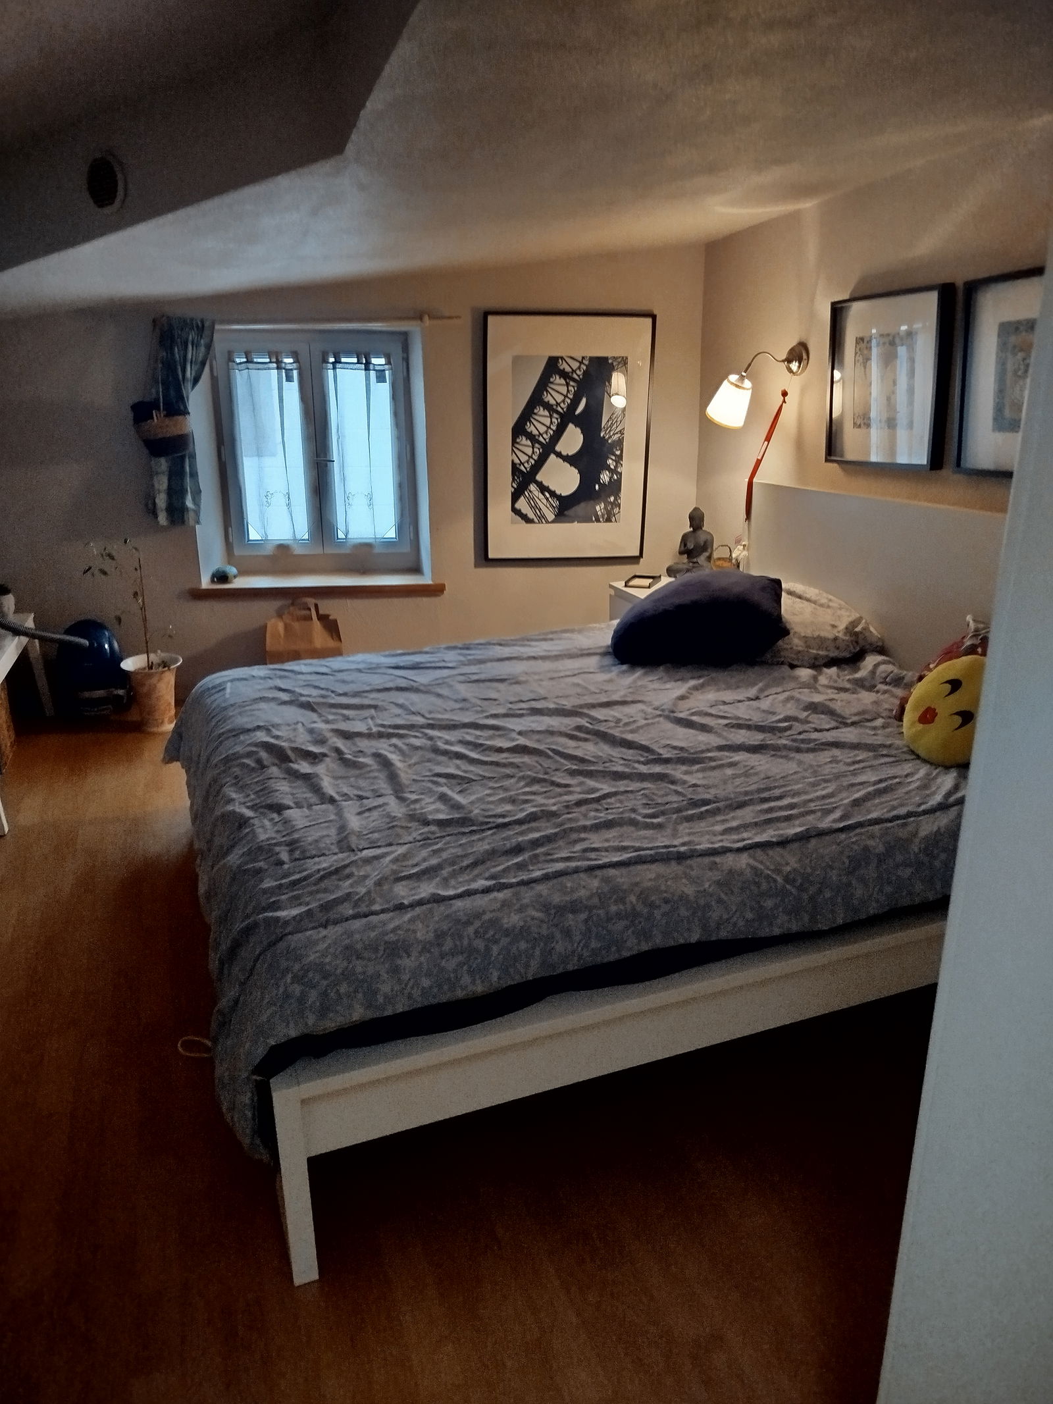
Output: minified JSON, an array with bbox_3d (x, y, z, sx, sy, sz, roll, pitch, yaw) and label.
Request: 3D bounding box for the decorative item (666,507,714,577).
[{"bbox_3d":[0.686,-0.640,4.079,0.210,0.290,0.140,14,23,38],"label":"decorative item"}]

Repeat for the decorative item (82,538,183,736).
[{"bbox_3d":[-1.589,-0.267,3.992,0.320,0.790,0.300,-2,18,-4],"label":"decorative item"}]

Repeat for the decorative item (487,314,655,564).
[{"bbox_3d":[0.178,-1.129,4.219,0.720,1.020,0.030,-2,18,-4],"label":"decorative item"}]

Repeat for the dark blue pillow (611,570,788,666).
[{"bbox_3d":[0.516,-0.272,3.181,0.550,0.210,0.400,-5,18,-12],"label":"dark blue pillow"}]

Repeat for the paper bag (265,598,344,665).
[{"bbox_3d":[-0.972,-0.208,4.305,0.320,0.470,0.170,-2,18,-4],"label":"paper bag"}]

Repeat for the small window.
[{"bbox_3d":[-0.954,-1.118,4.434,0.880,1.060,0.080,-2,18,-4],"label":"small window"}]

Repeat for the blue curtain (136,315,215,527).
[{"bbox_3d":[-1.433,-1.150,4.035,0.310,0.840,0.110,-2,18,-4],"label":"blue curtain"}]

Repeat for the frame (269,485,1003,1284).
[{"bbox_3d":[0.247,0.048,2.611,2.090,1.000,1.960,-8,19,-20],"label":"frame"}]

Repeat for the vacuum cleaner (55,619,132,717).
[{"bbox_3d":[-1.874,-0.156,4.247,0.280,0.420,0.250,-2,18,-4],"label":"vacuum cleaner"}]

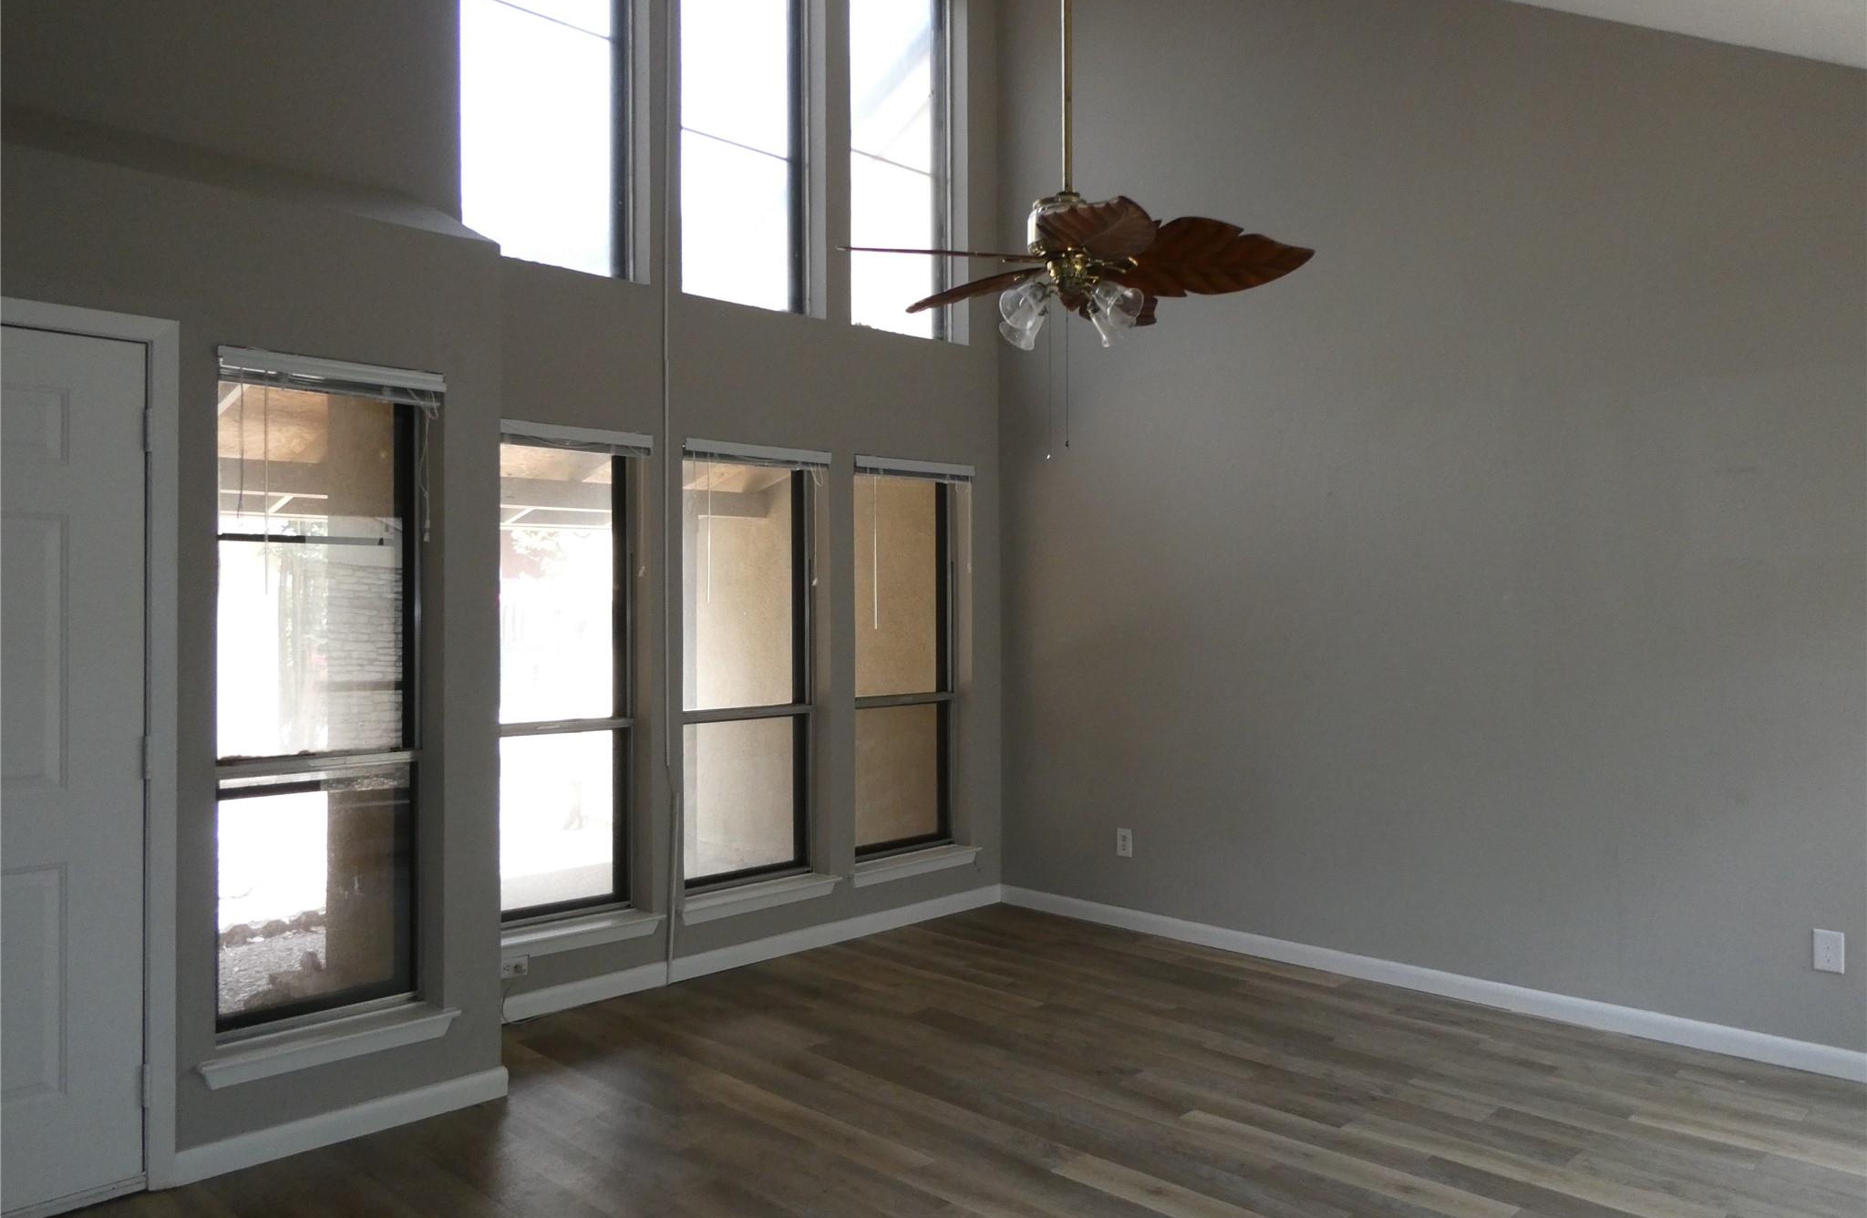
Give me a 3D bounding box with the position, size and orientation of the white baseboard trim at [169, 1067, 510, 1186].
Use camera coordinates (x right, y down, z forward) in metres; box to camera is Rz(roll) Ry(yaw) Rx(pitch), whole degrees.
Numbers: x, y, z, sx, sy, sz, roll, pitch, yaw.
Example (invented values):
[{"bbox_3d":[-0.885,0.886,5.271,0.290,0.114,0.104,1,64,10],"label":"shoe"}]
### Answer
[{"bbox_3d":[-1.557,1.372,3.464,0.872,0.084,0.016,0,0,-45],"label":"white baseboard trim"}]

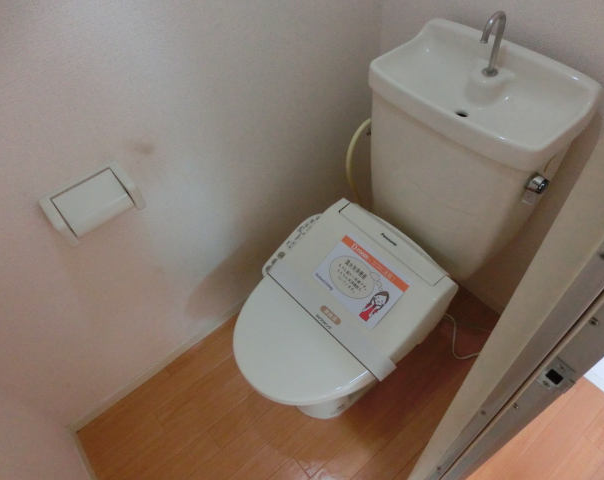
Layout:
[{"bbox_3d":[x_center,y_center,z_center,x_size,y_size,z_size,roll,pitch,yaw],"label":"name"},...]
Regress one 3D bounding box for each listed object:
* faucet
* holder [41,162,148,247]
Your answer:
[{"bbox_3d":[0.381,-0.387,0.890,0.080,0.135,0.034,-35,57,-20],"label":"faucet"},{"bbox_3d":[-0.409,-0.071,0.878,0.163,0.086,0.073,-35,57,-20],"label":"holder"}]

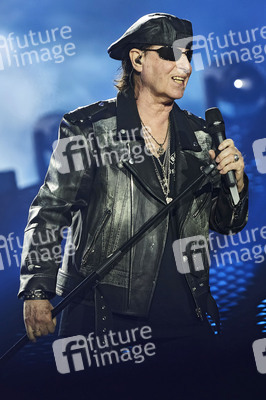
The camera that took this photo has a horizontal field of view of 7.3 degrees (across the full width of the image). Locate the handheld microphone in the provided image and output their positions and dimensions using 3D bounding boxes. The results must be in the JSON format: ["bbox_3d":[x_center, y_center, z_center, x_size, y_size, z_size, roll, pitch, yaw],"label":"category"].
[{"bbox_3d":[0.233,-0.113,5.400,0.050,0.265,0.050,-12,-3,-17],"label":"handheld microphone"}]

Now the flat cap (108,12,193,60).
[{"bbox_3d":[0.046,-0.430,5.500,0.250,0.125,0.210,-13,-12,36],"label":"flat cap"}]

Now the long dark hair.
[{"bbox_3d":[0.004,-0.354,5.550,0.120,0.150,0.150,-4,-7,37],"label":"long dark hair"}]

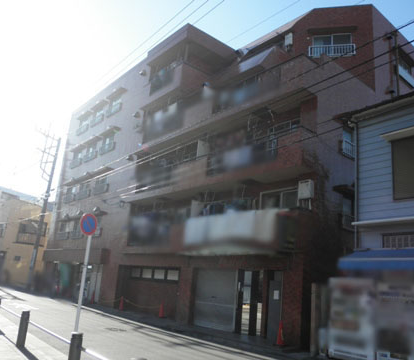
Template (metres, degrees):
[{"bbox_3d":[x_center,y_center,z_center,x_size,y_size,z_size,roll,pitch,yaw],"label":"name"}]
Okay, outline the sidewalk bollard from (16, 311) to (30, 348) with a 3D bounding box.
[{"bbox_3d":[-4.092,3.315,8.661,0.165,0.725,0.165,16,-17,-38],"label":"sidewalk bollard"}]

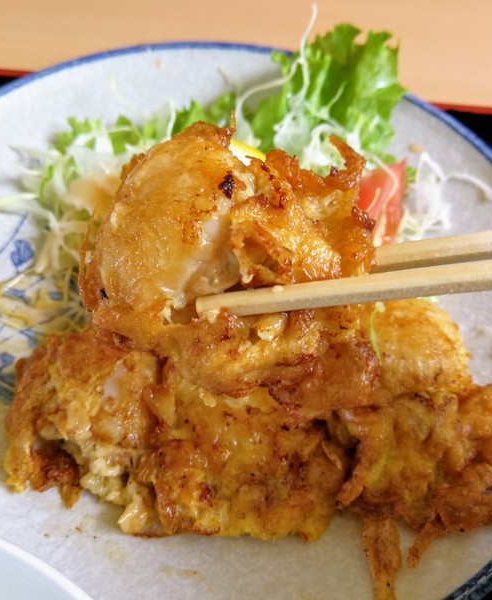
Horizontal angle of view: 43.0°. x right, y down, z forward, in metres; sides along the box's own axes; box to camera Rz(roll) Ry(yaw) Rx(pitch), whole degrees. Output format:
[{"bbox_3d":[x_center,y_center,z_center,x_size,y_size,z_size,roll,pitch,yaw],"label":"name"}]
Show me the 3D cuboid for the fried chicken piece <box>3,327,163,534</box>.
[{"bbox_3d":[-0.040,0.033,0.170,0.041,0.025,0.047,5,55,0],"label":"fried chicken piece"}]

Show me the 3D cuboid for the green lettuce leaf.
[{"bbox_3d":[0.031,-0.076,0.237,0.060,0.038,0.042,5,55,0],"label":"green lettuce leaf"}]

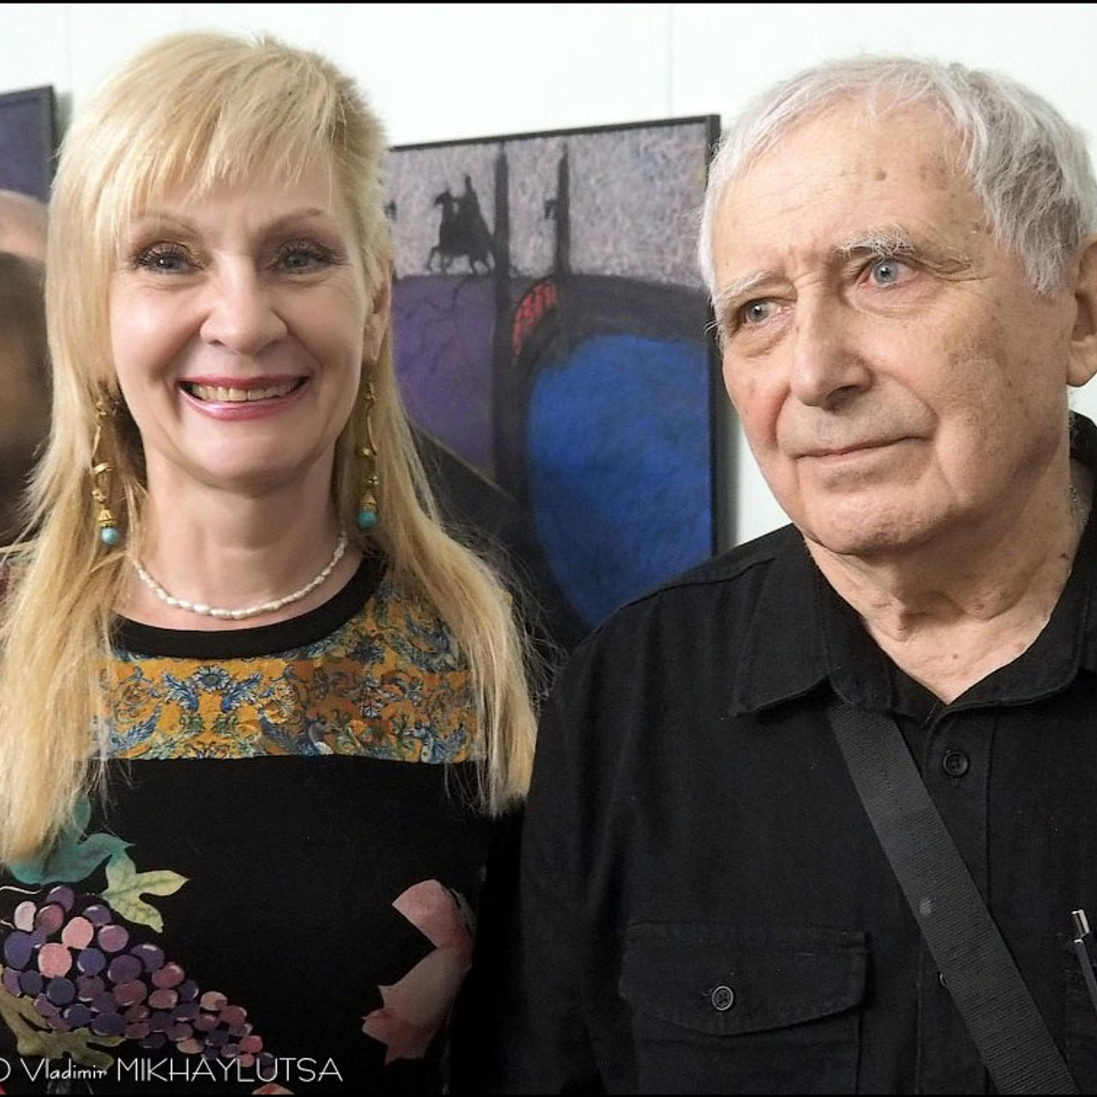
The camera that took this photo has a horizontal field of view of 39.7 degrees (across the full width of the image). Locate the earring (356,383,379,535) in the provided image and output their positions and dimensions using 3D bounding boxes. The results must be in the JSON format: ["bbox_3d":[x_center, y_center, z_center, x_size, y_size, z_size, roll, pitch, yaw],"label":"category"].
[{"bbox_3d":[-0.101,-0.051,0.845,0.013,0.084,0.013,0,0,-12],"label":"earring"}]

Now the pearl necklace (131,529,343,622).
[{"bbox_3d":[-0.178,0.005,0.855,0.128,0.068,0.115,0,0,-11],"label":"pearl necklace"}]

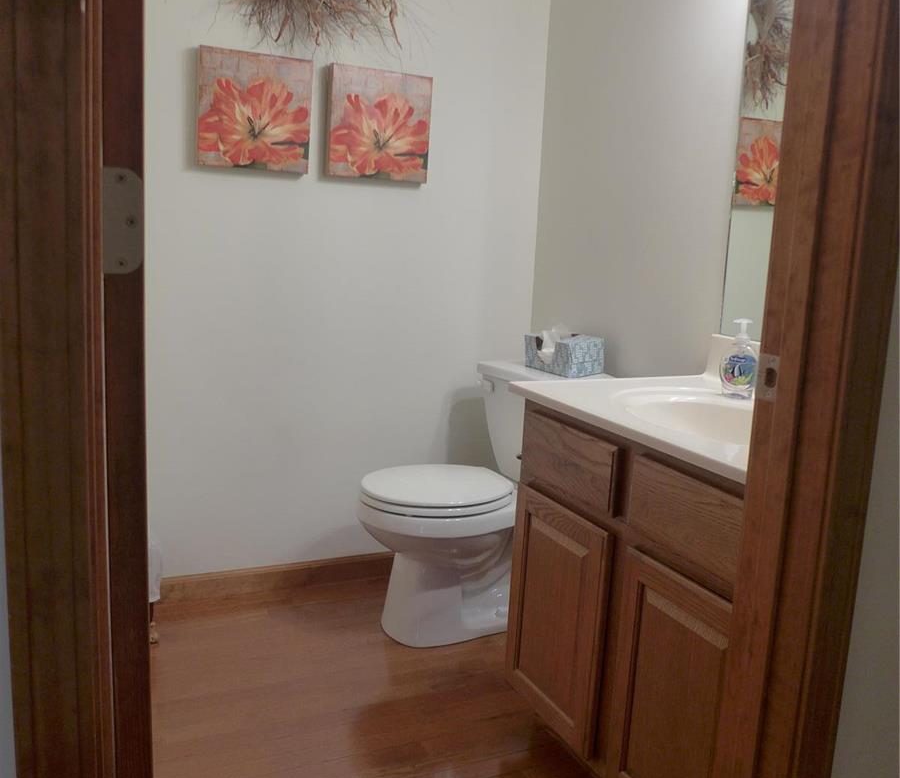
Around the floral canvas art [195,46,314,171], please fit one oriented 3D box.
[{"bbox_3d":[-0.537,-0.759,2.292,0.304,0.308,0.039,-2,11,-24],"label":"floral canvas art"}]

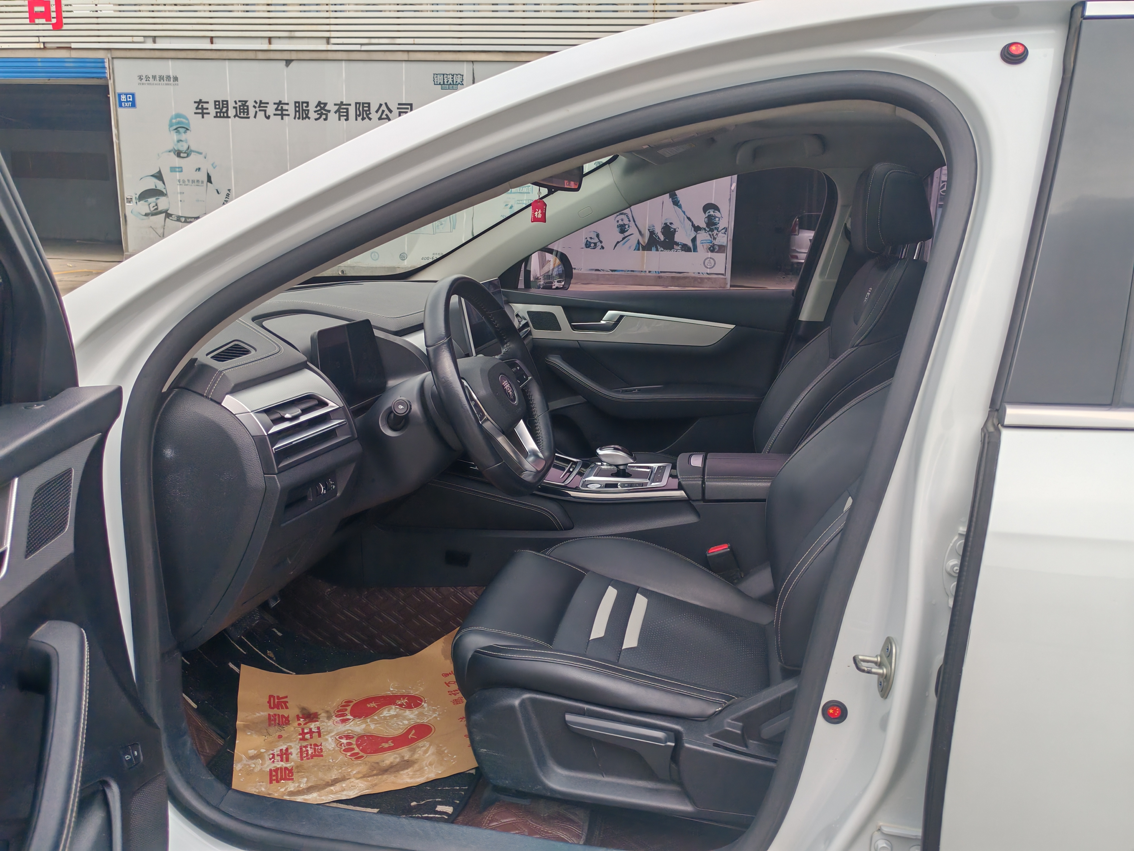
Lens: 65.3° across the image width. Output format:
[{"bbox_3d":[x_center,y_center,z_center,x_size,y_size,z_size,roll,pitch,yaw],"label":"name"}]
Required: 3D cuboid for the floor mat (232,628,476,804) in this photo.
[{"bbox_3d":[-0.351,0.493,1.622,0.480,0.060,0.400,-2,13,-15],"label":"floor mat"}]

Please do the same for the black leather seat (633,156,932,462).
[{"bbox_3d":[0.424,-0.108,2.083,0.830,0.990,0.540,4,13,11],"label":"black leather seat"}]

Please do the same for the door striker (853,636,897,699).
[{"bbox_3d":[0.339,0.265,0.971,0.042,0.070,0.040,4,13,11],"label":"door striker"}]

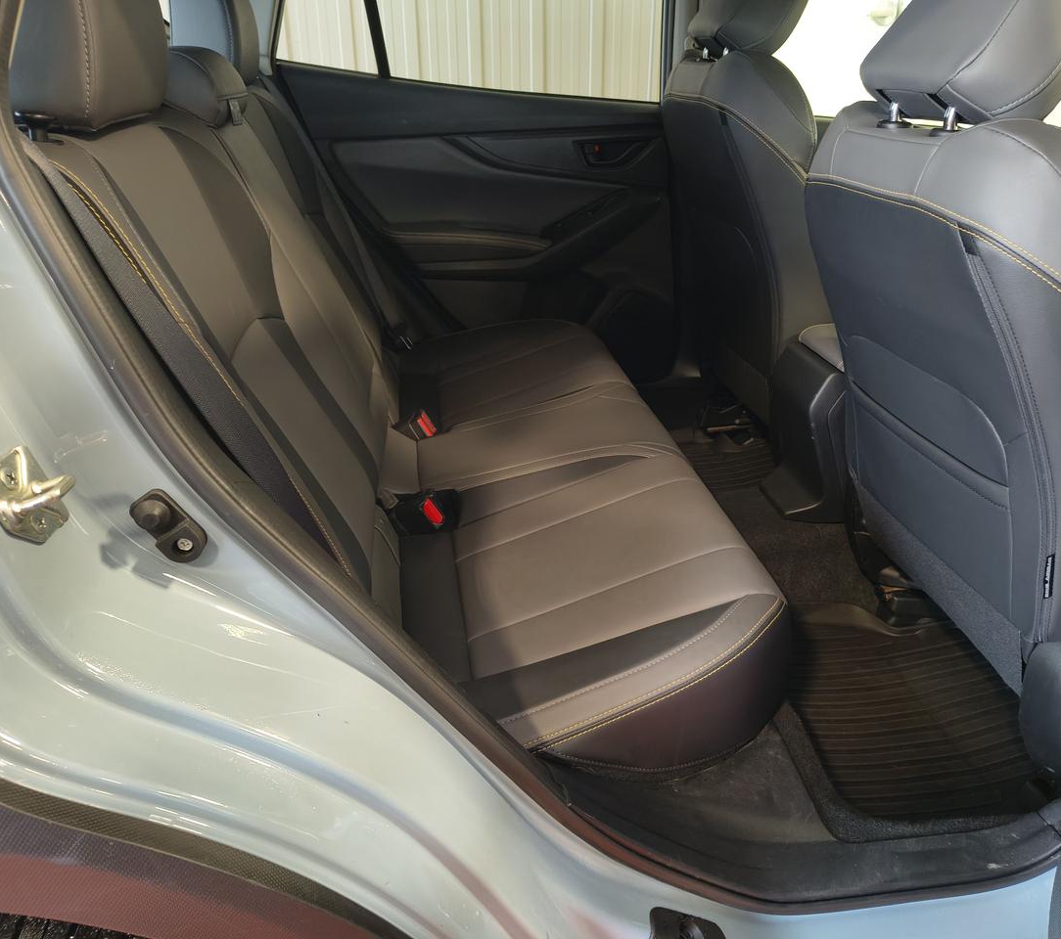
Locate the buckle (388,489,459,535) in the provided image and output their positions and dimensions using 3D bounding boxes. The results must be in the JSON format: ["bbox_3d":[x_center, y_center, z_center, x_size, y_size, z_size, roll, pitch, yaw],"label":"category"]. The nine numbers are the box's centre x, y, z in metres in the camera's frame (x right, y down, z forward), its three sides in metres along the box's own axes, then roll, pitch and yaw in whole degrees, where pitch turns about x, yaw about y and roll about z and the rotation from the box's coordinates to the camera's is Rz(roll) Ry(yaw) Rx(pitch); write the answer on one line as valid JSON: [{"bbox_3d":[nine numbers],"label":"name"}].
[{"bbox_3d":[-0.159,0.063,1.290,0.085,0.047,0.036,-19,25,0],"label":"buckle"}]

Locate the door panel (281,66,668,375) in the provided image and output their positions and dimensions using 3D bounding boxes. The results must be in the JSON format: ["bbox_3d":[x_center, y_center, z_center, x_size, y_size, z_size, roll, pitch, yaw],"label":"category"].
[{"bbox_3d":[-0.091,-0.536,1.965,0.860,0.670,0.120,-3,24,-7],"label":"door panel"}]

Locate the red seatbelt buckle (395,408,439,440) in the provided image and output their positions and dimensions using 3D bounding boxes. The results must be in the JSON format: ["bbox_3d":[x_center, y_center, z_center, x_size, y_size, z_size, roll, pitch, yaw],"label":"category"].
[{"bbox_3d":[-0.204,-0.080,1.565,0.077,0.047,0.036,-19,25,0],"label":"red seatbelt buckle"}]

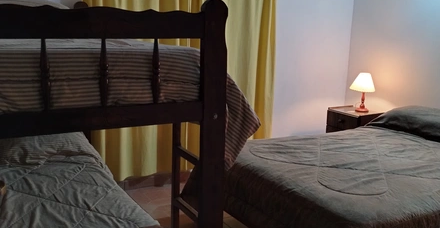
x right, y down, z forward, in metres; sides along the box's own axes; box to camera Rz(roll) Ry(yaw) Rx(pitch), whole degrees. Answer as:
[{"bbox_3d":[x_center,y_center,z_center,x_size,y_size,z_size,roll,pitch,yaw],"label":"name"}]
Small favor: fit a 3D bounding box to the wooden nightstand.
[{"bbox_3d":[1.446,0.233,3.863,0.397,0.530,0.381,-6,13,-31],"label":"wooden nightstand"}]

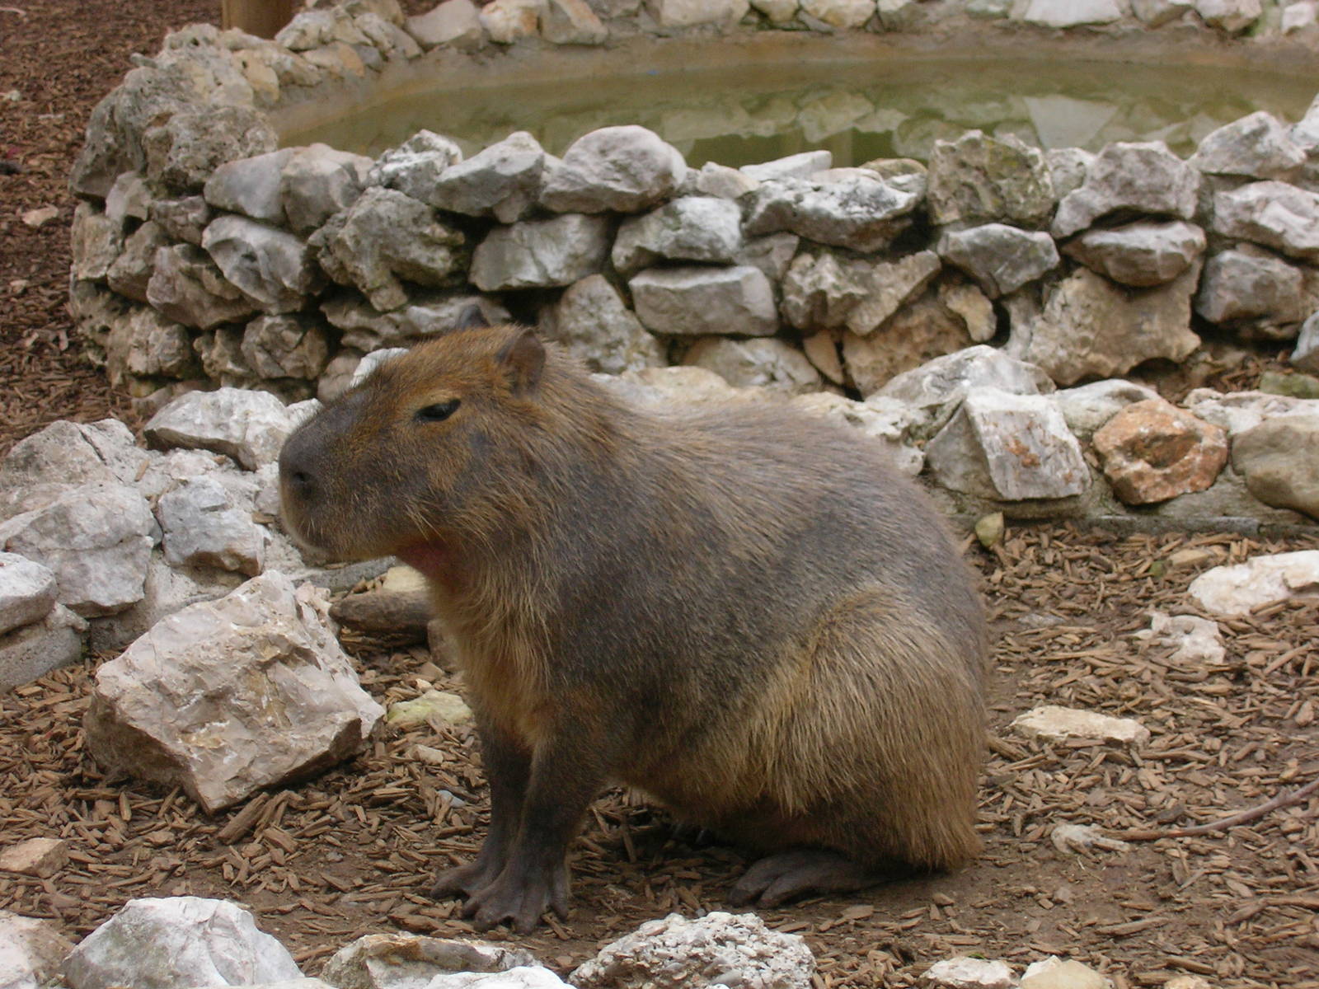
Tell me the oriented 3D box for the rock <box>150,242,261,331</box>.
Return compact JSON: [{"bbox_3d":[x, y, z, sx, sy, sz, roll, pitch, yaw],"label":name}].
[{"bbox_3d":[-0.768,-0.350,6.743,0.176,0.138,0.132,5,15,19],"label":"rock"}]

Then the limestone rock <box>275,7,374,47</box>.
[{"bbox_3d":[-0.792,-1.107,9.480,0.210,0.100,0.160,-7,14,-29],"label":"limestone rock"}]

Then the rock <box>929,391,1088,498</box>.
[{"bbox_3d":[0.505,-0.073,5.814,0.238,0.140,0.171,0,14,0],"label":"rock"}]

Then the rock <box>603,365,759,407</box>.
[{"bbox_3d":[0.033,-0.143,6.210,0.250,0.120,0.180,0,12,0],"label":"rock"}]

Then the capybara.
[{"bbox_3d":[-0.035,0.105,4.067,0.730,0.620,0.320,-6,15,-21],"label":"capybara"}]

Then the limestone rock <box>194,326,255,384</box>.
[{"bbox_3d":[-0.772,-0.249,7.116,0.110,0.092,0.088,-12,17,-41],"label":"limestone rock"}]

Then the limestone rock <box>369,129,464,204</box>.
[{"bbox_3d":[-0.416,-0.564,6.863,0.120,0.119,0.150,7,15,27],"label":"limestone rock"}]

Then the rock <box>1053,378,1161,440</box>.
[{"bbox_3d":[0.770,-0.145,6.876,0.179,0.104,0.152,0,12,0],"label":"rock"}]

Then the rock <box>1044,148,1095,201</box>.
[{"bbox_3d":[0.723,-0.561,7.040,0.100,0.085,0.110,0,12,0],"label":"rock"}]

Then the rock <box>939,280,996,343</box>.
[{"bbox_3d":[0.521,-0.310,6.775,0.080,0.101,0.090,-5,14,-20],"label":"rock"}]

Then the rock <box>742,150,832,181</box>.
[{"bbox_3d":[0.212,-0.550,6.692,0.153,0.043,0.107,0,14,0],"label":"rock"}]

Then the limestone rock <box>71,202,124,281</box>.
[{"bbox_3d":[-1.090,-0.491,7.772,0.110,0.140,0.140,-10,16,-39],"label":"limestone rock"}]

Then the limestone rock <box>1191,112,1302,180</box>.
[{"bbox_3d":[1.071,-0.633,7.273,0.160,0.111,0.194,7,15,29],"label":"limestone rock"}]

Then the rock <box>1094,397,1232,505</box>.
[{"bbox_3d":[0.766,-0.066,6.125,0.195,0.155,0.150,0,12,0],"label":"rock"}]

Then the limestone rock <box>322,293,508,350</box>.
[{"bbox_3d":[-0.417,-0.285,6.870,0.307,0.081,0.170,6,14,26],"label":"limestone rock"}]

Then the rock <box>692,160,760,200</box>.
[{"bbox_3d":[0.109,-0.531,6.754,0.126,0.059,0.100,0,13,0],"label":"rock"}]

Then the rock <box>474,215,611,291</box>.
[{"bbox_3d":[-0.197,-0.401,6.617,0.228,0.117,0.148,1,15,3],"label":"rock"}]

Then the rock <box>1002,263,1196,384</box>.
[{"bbox_3d":[0.776,-0.299,6.997,0.298,0.180,0.220,-10,16,-36],"label":"rock"}]

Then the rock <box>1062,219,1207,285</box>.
[{"bbox_3d":[0.821,-0.416,6.918,0.235,0.105,0.170,0,12,0],"label":"rock"}]

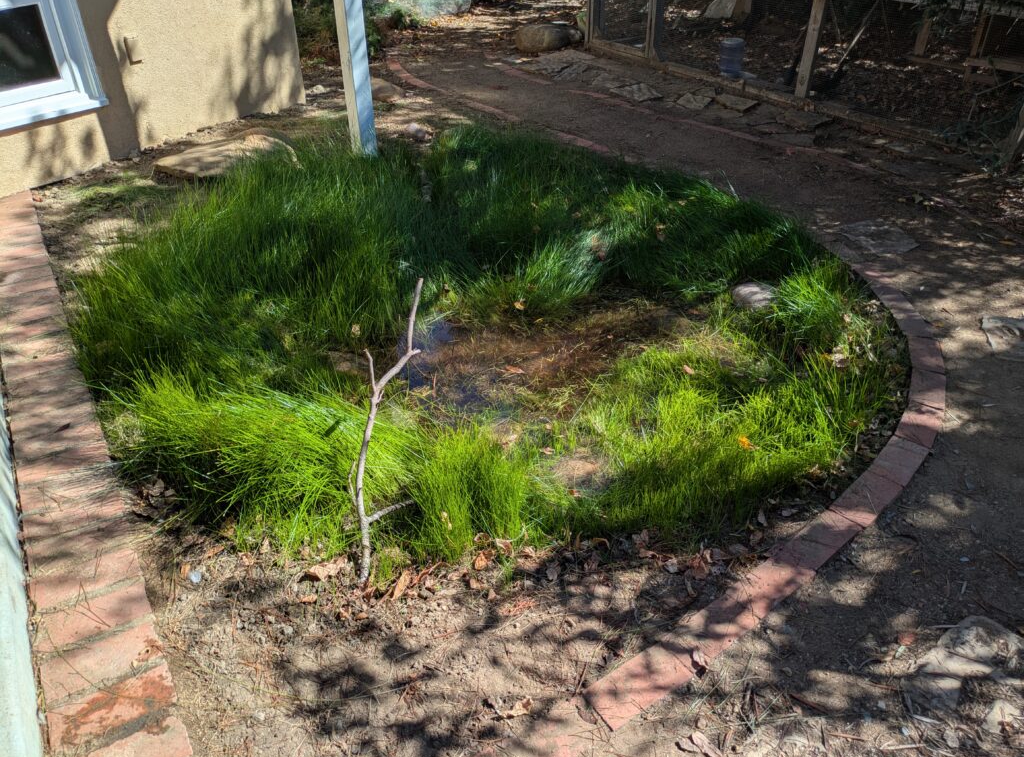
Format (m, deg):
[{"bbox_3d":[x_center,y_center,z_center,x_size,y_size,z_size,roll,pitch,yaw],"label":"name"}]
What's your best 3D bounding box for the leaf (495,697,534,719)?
[{"bbox_3d":[0.006,0.595,1.338,0.066,0.020,0.030,-13,35,-18],"label":"leaf"}]

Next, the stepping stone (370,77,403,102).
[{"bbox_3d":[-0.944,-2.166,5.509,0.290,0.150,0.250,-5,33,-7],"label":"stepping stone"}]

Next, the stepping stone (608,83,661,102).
[{"bbox_3d":[0.932,-2.124,5.547,0.340,0.050,0.460,-15,36,-22],"label":"stepping stone"}]

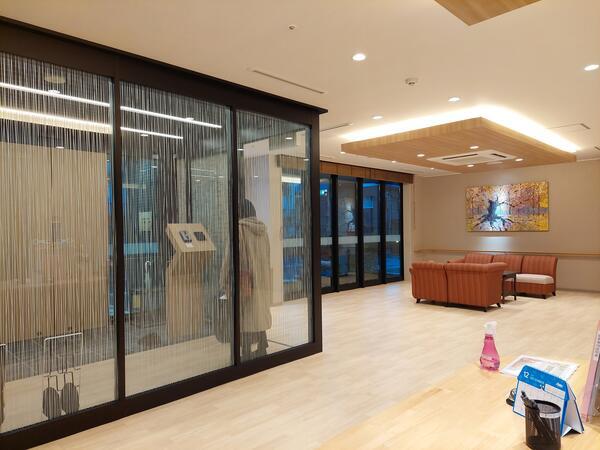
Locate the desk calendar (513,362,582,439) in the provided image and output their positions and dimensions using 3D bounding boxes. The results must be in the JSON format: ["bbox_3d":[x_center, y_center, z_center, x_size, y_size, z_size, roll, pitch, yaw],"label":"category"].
[{"bbox_3d":[0.740,0.517,1.249,0.083,0.142,0.173,-1,0,-18],"label":"desk calendar"}]

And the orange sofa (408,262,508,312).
[{"bbox_3d":[2.730,1.019,7.210,0.800,0.738,1.339,0,0,-45],"label":"orange sofa"}]

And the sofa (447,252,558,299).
[{"bbox_3d":[4.135,1.013,8.664,0.814,0.731,1.987,0,0,-45],"label":"sofa"}]

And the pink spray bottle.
[{"bbox_3d":[0.790,0.494,1.730,0.080,0.193,0.065,-1,0,-9],"label":"pink spray bottle"}]

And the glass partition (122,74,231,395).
[{"bbox_3d":[-0.969,0.102,3.458,1.000,2.370,0.050,0,0,-45],"label":"glass partition"}]

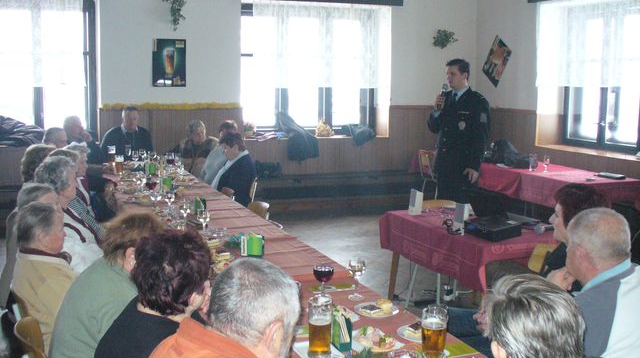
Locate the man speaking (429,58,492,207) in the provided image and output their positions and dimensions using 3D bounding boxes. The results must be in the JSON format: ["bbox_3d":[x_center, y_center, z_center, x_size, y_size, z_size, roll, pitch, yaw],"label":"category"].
[{"bbox_3d":[1.126,-0.082,5.622,0.400,1.800,0.560,-7,11,-38],"label":"man speaking"}]

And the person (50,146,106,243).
[{"bbox_3d":[-1.604,0.381,4.729,0.780,1.200,0.500,-2,9,-17],"label":"person"}]

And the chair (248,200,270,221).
[{"bbox_3d":[-0.612,0.564,4.843,0.500,0.810,0.430,-5,10,-34],"label":"chair"}]

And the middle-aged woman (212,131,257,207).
[{"bbox_3d":[-0.880,0.213,5.669,0.700,1.180,0.500,-3,9,-21],"label":"middle-aged woman"}]

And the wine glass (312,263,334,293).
[{"bbox_3d":[0.011,0.422,2.749,0.082,0.150,0.082,1,9,0],"label":"wine glass"}]

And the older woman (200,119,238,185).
[{"bbox_3d":[-0.932,0.057,6.737,0.780,1.250,0.500,-5,10,-31],"label":"older woman"}]

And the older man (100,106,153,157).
[{"bbox_3d":[-2.020,-0.101,7.406,0.580,1.350,0.780,-3,9,-20],"label":"older man"}]

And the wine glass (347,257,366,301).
[{"bbox_3d":[0.160,0.424,2.936,0.077,0.170,0.077,0,8,0],"label":"wine glass"}]

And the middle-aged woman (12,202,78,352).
[{"bbox_3d":[-0.915,0.647,2.843,0.720,1.160,0.500,-5,10,-33],"label":"middle-aged woman"}]

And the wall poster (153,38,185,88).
[{"bbox_3d":[-1.782,-1.379,8.098,0.395,0.560,0.020,-3,10,-21],"label":"wall poster"}]

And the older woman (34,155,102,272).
[{"bbox_3d":[-1.176,0.499,3.543,0.700,1.240,0.500,-4,10,-27],"label":"older woman"}]

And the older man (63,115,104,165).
[{"bbox_3d":[-2.259,0.075,6.379,0.780,1.300,0.540,0,8,-3],"label":"older man"}]

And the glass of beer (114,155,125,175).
[{"bbox_3d":[-1.844,-0.133,6.274,0.080,0.175,0.080,-3,9,-21],"label":"glass of beer"}]

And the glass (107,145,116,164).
[{"bbox_3d":[-2.093,-0.240,6.866,0.080,0.170,0.080,-3,10,-21],"label":"glass"}]

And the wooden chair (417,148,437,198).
[{"bbox_3d":[1.394,0.061,7.952,0.480,0.800,0.420,-3,10,-21],"label":"wooden chair"}]

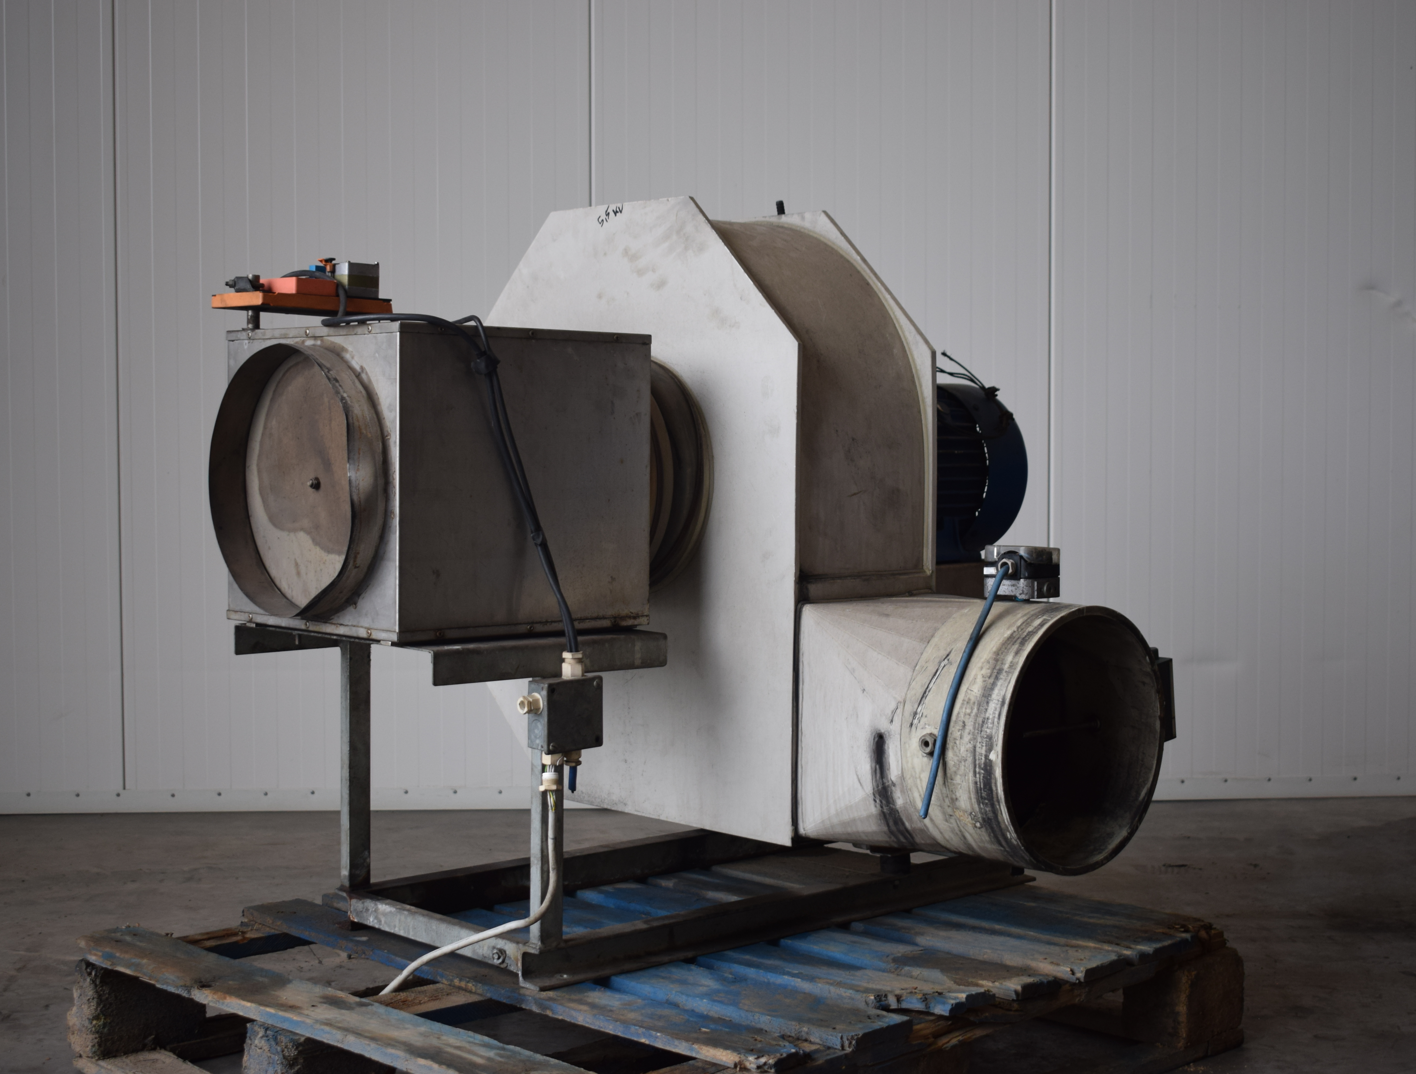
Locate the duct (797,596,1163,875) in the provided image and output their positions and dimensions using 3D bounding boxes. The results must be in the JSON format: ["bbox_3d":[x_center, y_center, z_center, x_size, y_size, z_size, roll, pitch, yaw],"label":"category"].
[{"bbox_3d":[0.327,0.236,2.559,0.319,0.319,0.353,-2,4,-43],"label":"duct"}]

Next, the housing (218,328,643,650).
[{"bbox_3d":[-0.355,-0.073,2.581,0.424,0.362,0.376,-2,4,-43],"label":"housing"}]

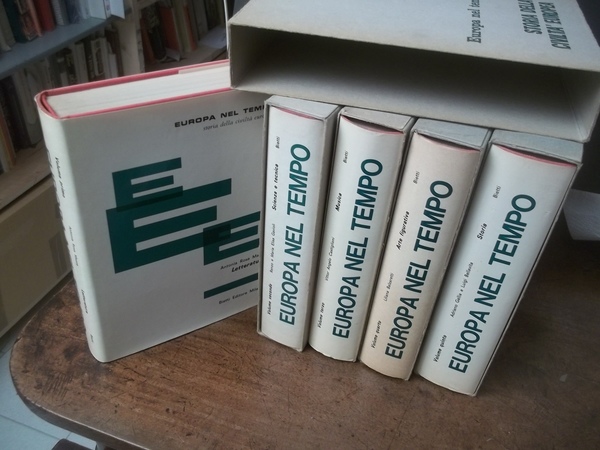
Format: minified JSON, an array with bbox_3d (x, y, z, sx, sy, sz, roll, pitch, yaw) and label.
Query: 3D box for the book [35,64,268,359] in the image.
[{"bbox_3d":[-0.094,-0.003,0.439,0.170,0.240,0.036,-18,48,-27],"label":"book"}]

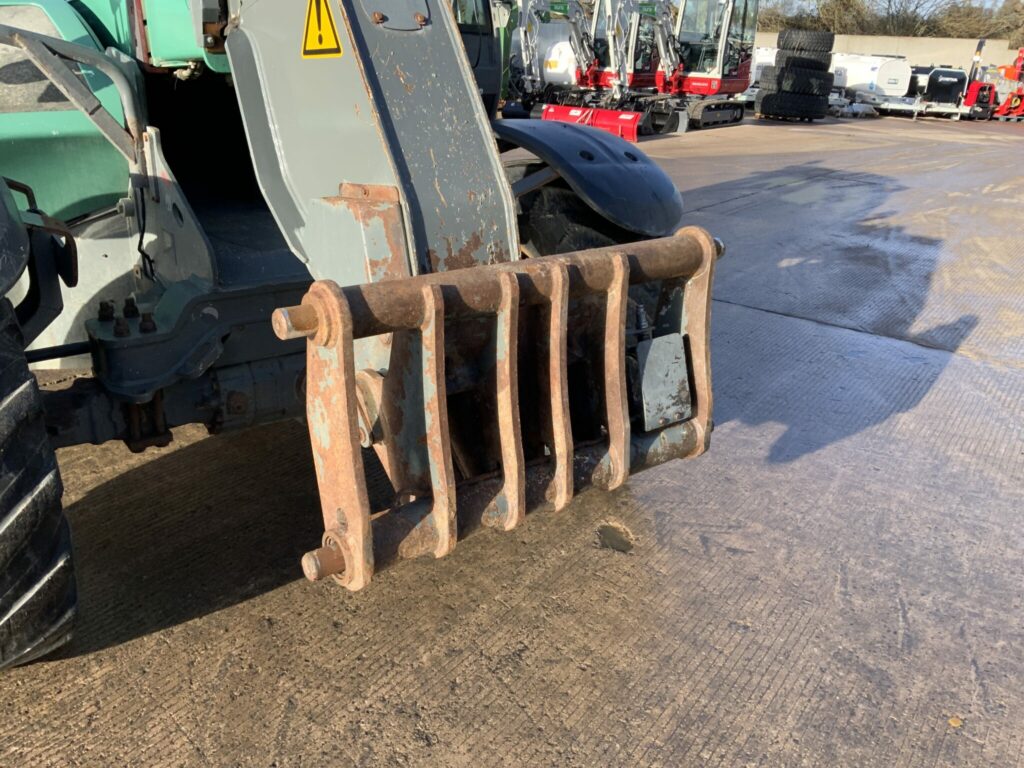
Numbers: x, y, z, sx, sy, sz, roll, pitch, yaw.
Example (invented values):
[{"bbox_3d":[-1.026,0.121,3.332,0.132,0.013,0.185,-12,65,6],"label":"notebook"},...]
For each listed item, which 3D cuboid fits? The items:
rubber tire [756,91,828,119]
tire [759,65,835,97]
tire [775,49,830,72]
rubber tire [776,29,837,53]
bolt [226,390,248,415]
[{"bbox_3d":[6.805,-6.809,20.844,1.650,0.555,1.650,3,22,0],"label":"rubber tire"},{"bbox_3d":[6.854,-7.293,20.646,1.650,0.555,1.650,3,22,0],"label":"tire"},{"bbox_3d":[6.963,-7.700,20.479,1.250,0.455,1.250,3,22,0],"label":"tire"},{"bbox_3d":[6.955,-8.121,20.308,1.250,0.455,1.250,3,22,0],"label":"rubber tire"},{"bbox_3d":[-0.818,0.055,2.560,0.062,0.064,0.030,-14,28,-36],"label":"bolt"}]

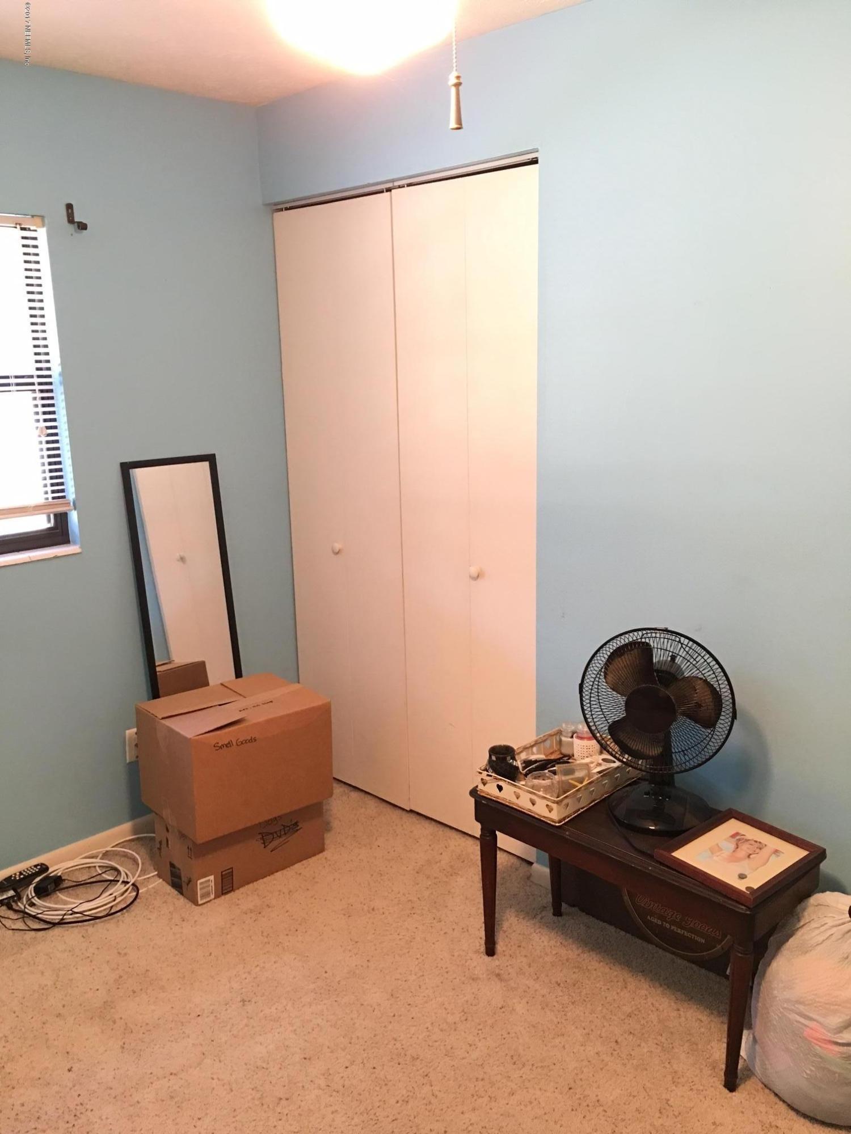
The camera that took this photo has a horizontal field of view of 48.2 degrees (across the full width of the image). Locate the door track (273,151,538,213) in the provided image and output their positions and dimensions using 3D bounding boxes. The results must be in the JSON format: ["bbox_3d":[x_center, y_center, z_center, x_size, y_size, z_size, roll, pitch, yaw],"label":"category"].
[{"bbox_3d":[-0.093,-1.153,2.875,1.178,0.024,0.033,11,18,43],"label":"door track"}]

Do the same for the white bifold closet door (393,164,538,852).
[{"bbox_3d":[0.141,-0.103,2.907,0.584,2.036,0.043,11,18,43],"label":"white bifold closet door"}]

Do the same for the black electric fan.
[{"bbox_3d":[0.569,0.369,2.278,0.358,0.491,0.249,5,15,26],"label":"black electric fan"}]

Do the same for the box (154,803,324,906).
[{"bbox_3d":[-0.582,0.838,3.023,0.459,0.224,0.240,-12,17,-39],"label":"box"}]

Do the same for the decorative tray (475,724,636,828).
[{"bbox_3d":[0.350,0.540,2.500,0.261,0.067,0.355,11,18,43],"label":"decorative tray"}]

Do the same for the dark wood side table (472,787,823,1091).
[{"bbox_3d":[0.510,0.843,2.357,0.760,0.465,0.320,11,18,43],"label":"dark wood side table"}]

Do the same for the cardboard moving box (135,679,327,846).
[{"bbox_3d":[-0.589,0.571,2.962,0.469,0.324,0.367,-12,17,-38],"label":"cardboard moving box"}]

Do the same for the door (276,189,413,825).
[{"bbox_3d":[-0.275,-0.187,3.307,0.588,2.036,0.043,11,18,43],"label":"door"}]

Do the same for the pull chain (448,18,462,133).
[{"bbox_3d":[0.035,-0.579,1.119,0.016,0.120,0.016,-1,13,0],"label":"pull chain"}]

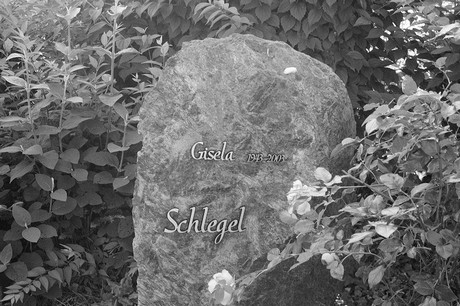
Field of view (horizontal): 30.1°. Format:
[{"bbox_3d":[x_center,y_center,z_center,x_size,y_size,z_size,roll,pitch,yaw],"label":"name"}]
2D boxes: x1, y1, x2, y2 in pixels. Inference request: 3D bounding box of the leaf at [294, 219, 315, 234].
[{"bbox_3d":[0.203,0.200,2.330,0.054,0.048,0.015,11,-30,6],"label":"leaf"}]

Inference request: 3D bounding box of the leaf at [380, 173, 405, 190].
[{"bbox_3d":[0.427,0.075,2.250,0.067,0.013,0.046,32,68,22],"label":"leaf"}]

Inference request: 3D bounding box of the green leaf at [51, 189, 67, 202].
[{"bbox_3d":[-0.491,0.122,2.450,0.055,0.011,0.038,18,45,21],"label":"green leaf"}]

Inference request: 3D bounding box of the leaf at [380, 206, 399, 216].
[{"bbox_3d":[0.419,0.154,2.250,0.048,0.010,0.039,-12,37,-7],"label":"leaf"}]

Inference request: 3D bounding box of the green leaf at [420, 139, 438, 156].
[{"bbox_3d":[0.548,-0.014,2.350,0.046,0.048,0.015,5,-24,2],"label":"green leaf"}]

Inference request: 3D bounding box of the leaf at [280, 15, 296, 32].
[{"bbox_3d":[0.209,-0.462,3.050,0.058,0.069,0.015,5,-23,2],"label":"leaf"}]

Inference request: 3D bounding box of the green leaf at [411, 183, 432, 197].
[{"bbox_3d":[0.515,0.098,2.300,0.070,0.014,0.020,-31,45,-6],"label":"green leaf"}]

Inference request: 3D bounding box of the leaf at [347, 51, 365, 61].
[{"bbox_3d":[0.484,-0.376,3.300,0.069,0.020,0.060,4,42,5],"label":"leaf"}]

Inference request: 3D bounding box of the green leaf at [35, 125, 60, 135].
[{"bbox_3d":[-0.559,-0.072,2.620,0.080,0.014,0.042,-9,29,-22],"label":"green leaf"}]

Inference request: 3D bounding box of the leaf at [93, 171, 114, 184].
[{"bbox_3d":[-0.388,0.075,2.620,0.060,0.014,0.050,-9,42,-24],"label":"leaf"}]

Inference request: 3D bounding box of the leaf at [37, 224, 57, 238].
[{"bbox_3d":[-0.538,0.229,2.500,0.078,0.012,0.045,15,47,19],"label":"leaf"}]

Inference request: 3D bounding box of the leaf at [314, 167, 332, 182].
[{"bbox_3d":[0.255,0.059,2.330,0.040,0.014,0.054,-40,67,-20],"label":"leaf"}]

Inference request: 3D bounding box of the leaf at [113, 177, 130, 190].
[{"bbox_3d":[-0.311,0.087,2.450,0.051,0.011,0.054,28,58,28],"label":"leaf"}]

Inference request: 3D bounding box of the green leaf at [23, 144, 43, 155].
[{"bbox_3d":[-0.577,-0.010,2.500,0.062,0.014,0.043,-12,45,-25],"label":"green leaf"}]

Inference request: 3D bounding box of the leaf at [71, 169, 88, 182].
[{"bbox_3d":[-0.431,0.064,2.450,0.051,0.010,0.051,24,51,13],"label":"leaf"}]

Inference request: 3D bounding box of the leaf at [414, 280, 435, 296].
[{"bbox_3d":[0.500,0.348,2.200,0.055,0.043,0.012,-6,-31,3],"label":"leaf"}]

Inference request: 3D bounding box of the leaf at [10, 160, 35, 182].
[{"bbox_3d":[-0.606,0.054,2.500,0.045,0.015,0.100,30,68,37],"label":"leaf"}]

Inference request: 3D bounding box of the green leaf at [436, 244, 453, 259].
[{"bbox_3d":[0.589,0.271,2.350,0.044,0.042,0.008,-1,-30,-1],"label":"green leaf"}]

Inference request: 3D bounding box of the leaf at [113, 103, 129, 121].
[{"bbox_3d":[-0.314,-0.119,2.450,0.027,0.070,0.014,-31,-19,-27],"label":"leaf"}]

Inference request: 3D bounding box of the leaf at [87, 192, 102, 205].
[{"bbox_3d":[-0.420,0.141,2.650,0.053,0.012,0.040,30,64,16],"label":"leaf"}]

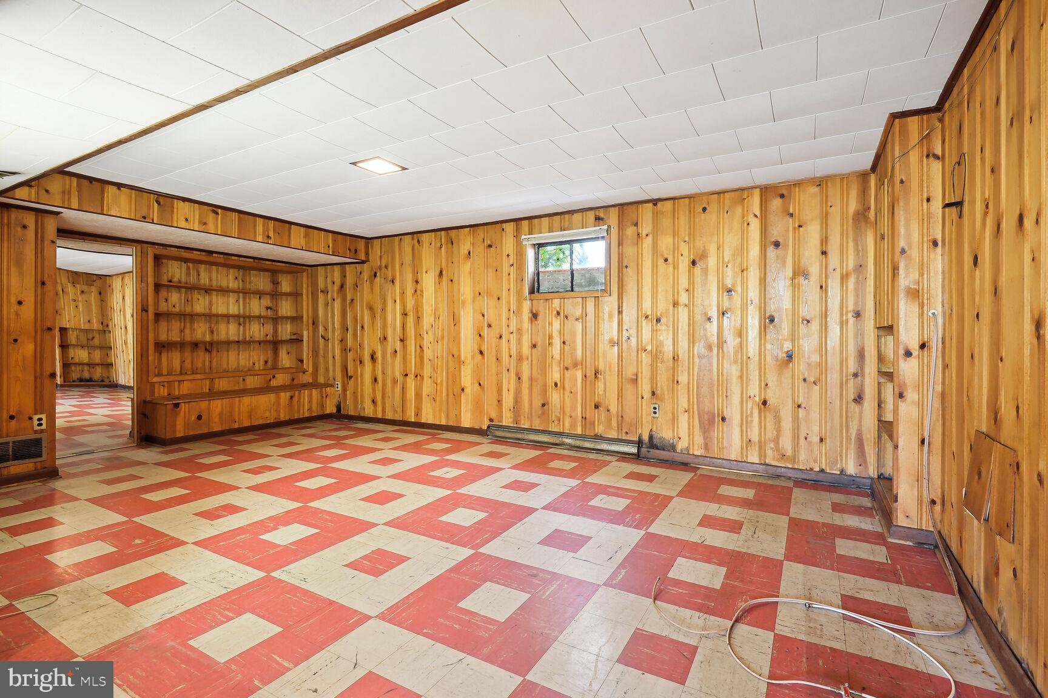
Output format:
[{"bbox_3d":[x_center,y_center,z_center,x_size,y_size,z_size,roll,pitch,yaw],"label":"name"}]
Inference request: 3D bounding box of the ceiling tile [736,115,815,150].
[{"bbox_3d":[1.560,-1.331,2.876,0.406,0.020,0.406,1,2,30],"label":"ceiling tile"}]

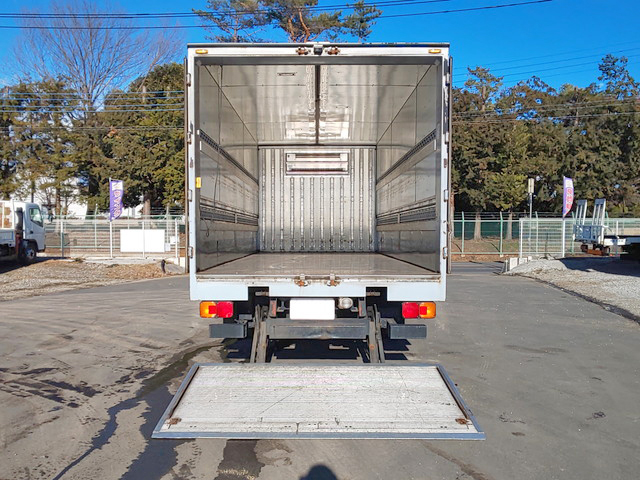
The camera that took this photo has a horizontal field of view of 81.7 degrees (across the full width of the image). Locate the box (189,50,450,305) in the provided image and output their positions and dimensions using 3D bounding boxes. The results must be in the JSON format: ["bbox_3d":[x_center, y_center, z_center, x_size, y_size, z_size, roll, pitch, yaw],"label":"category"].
[{"bbox_3d":[-0.040,-0.670,5.210,2.350,2.350,3.700,0,2,-1],"label":"box"}]

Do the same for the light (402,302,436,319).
[{"bbox_3d":[0.930,0.660,3.455,0.310,0.155,0.080,0,2,-1],"label":"light"}]

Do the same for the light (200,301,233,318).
[{"bbox_3d":[-0.960,0.655,3.455,0.310,0.155,0.080,0,2,-1],"label":"light"}]

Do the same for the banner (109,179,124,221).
[{"bbox_3d":[-9.000,-1.760,16.400,0.600,1.830,0.100,0,2,-12],"label":"banner"}]

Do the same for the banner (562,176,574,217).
[{"bbox_3d":[11.100,-1.930,16.500,0.520,1.800,0.120,0,2,-12],"label":"banner"}]

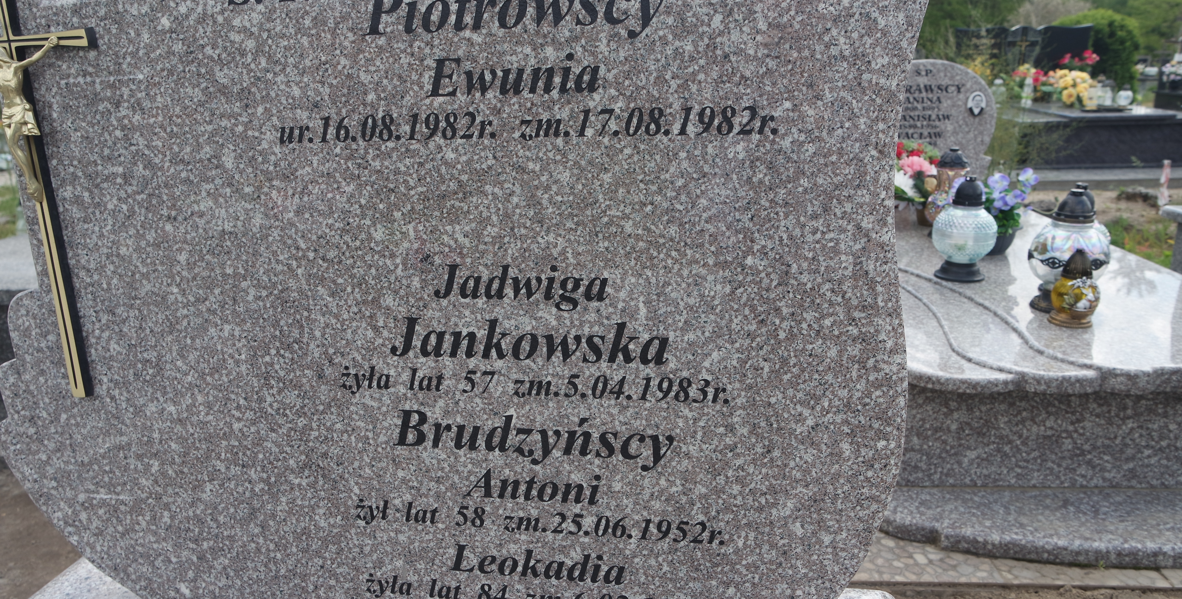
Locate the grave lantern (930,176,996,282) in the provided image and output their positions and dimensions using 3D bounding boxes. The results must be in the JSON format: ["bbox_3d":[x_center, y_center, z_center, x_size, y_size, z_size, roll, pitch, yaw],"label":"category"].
[{"bbox_3d":[1.099,-0.211,2.314,0.176,0.290,0.176,6,18,25],"label":"grave lantern"}]

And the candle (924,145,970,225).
[{"bbox_3d":[1.268,-0.381,2.781,0.150,0.305,0.150,6,18,24],"label":"candle"}]

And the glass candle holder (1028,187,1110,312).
[{"bbox_3d":[1.248,-0.135,2.047,0.183,0.308,0.183,8,19,31],"label":"glass candle holder"}]

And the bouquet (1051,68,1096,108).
[{"bbox_3d":[4.256,-1.858,6.950,0.320,0.315,0.270,0,17,5],"label":"bouquet"}]

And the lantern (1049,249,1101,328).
[{"bbox_3d":[1.202,-0.034,1.955,0.107,0.178,0.107,2,17,12],"label":"lantern"}]

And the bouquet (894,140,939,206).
[{"bbox_3d":[1.206,-0.467,2.970,0.240,0.260,0.210,0,17,5],"label":"bouquet"}]

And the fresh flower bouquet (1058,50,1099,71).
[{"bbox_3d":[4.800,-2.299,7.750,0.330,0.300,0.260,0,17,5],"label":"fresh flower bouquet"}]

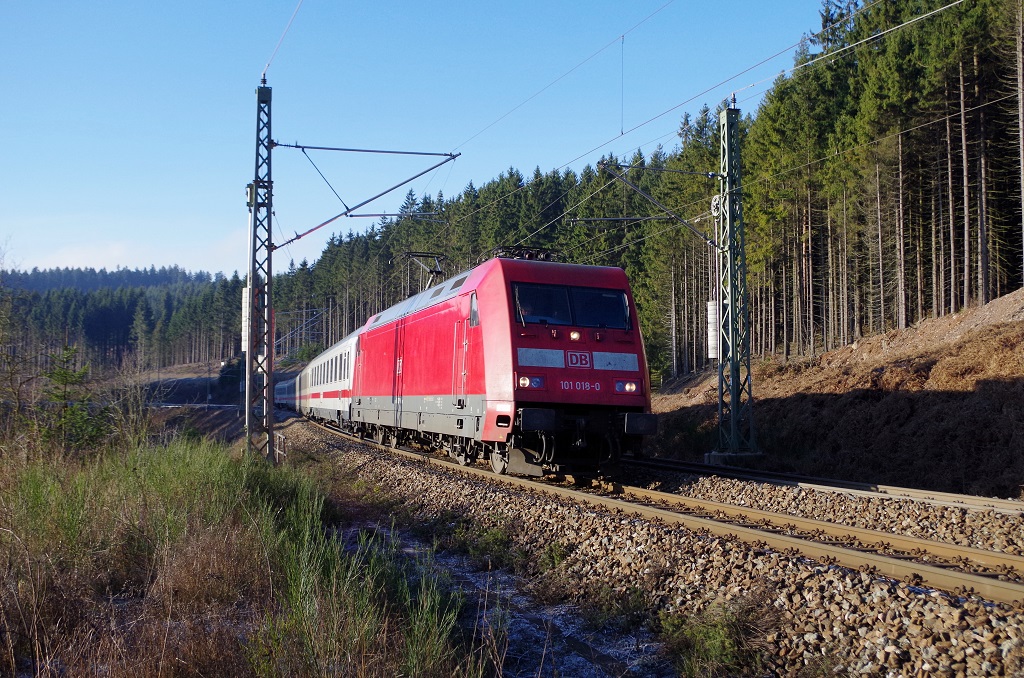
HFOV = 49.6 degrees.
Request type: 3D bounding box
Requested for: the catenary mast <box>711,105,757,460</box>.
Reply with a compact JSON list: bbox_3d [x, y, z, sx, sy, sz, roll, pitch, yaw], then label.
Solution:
[{"bbox_3d":[5.872,-1.511,29.402,0.780,9.430,0.900,1,-4,-16],"label":"catenary mast"}]

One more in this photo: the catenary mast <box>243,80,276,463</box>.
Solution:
[{"bbox_3d":[-5.843,-1.591,25.785,0.720,8.890,0.750,1,-4,-16],"label":"catenary mast"}]

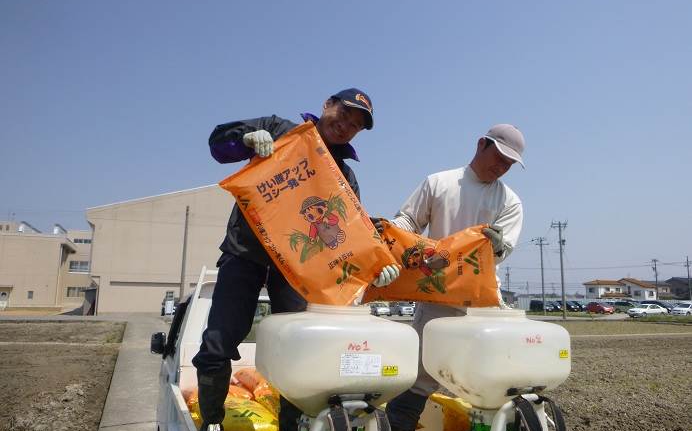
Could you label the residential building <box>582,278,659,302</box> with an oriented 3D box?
[{"bbox_3d":[61.989,17.790,112.604,11.000,7.100,9.500,2,-10,-12],"label":"residential building"}]

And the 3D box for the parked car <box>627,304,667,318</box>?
[{"bbox_3d":[36.200,11.468,60.122,4.550,1.430,1.700,2,-10,-11],"label":"parked car"}]

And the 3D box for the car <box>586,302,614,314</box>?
[{"bbox_3d":[33.653,12.267,66.130,1.690,1.530,3.850,2,-10,-7],"label":"car"}]

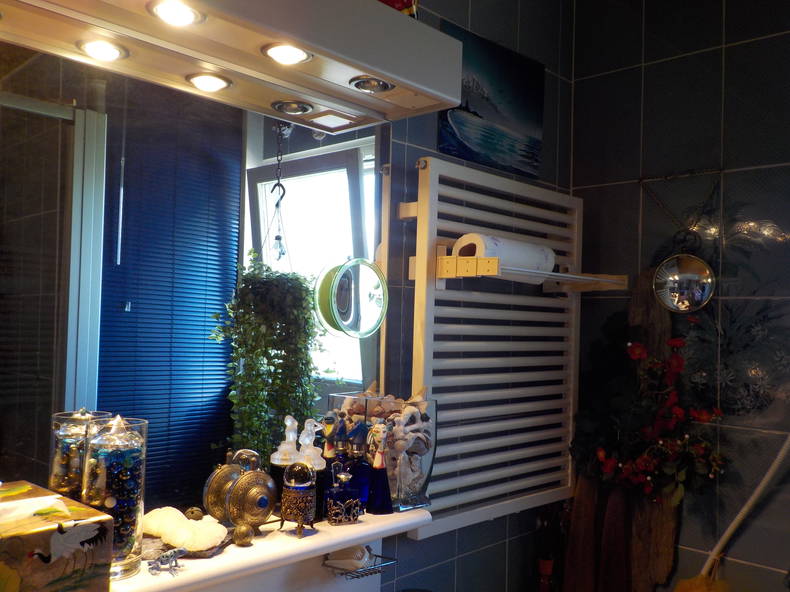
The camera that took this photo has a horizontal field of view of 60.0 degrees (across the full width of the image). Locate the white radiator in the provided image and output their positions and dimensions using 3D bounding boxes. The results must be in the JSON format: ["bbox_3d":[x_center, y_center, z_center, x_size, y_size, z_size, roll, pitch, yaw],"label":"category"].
[{"bbox_3d":[0.242,0.115,1.578,0.075,0.760,0.600,0,-2,44],"label":"white radiator"}]

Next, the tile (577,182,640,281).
[{"bbox_3d":[0.558,-0.143,1.825,0.200,0.300,0.010,0,-2,45],"label":"tile"}]

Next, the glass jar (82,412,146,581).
[{"bbox_3d":[-0.379,0.268,0.927,0.076,0.200,0.076,0,-2,45],"label":"glass jar"}]

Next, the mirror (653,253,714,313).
[{"bbox_3d":[0.691,-0.030,1.633,0.147,0.146,0.040,0,-2,45],"label":"mirror"}]

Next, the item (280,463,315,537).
[{"bbox_3d":[-0.148,0.317,1.077,0.055,0.107,0.055,1,-1,0],"label":"item"}]

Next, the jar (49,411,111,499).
[{"bbox_3d":[-0.453,0.261,0.985,0.077,0.196,0.077,0,-2,45],"label":"jar"}]

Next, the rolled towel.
[{"bbox_3d":[0.234,-0.075,1.431,0.090,0.090,0.250,0,-2,44],"label":"rolled towel"}]

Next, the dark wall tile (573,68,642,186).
[{"bbox_3d":[0.565,-0.445,1.833,0.200,0.300,0.010,0,-2,44],"label":"dark wall tile"}]

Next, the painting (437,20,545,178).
[{"bbox_3d":[0.234,-0.452,1.625,0.020,0.293,0.400,0,-2,45],"label":"painting"}]

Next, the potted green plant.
[{"bbox_3d":[-0.443,0.228,2.378,0.350,0.710,0.320,2,-2,-10],"label":"potted green plant"}]

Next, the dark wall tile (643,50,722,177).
[{"bbox_3d":[0.708,-0.444,1.693,0.200,0.300,0.010,0,-2,44],"label":"dark wall tile"}]

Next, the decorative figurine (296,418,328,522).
[{"bbox_3d":[-0.141,0.293,1.170,0.045,0.160,0.045,1,-2,22],"label":"decorative figurine"}]

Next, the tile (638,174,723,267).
[{"bbox_3d":[0.701,-0.143,1.685,0.200,0.300,0.010,0,-2,45],"label":"tile"}]

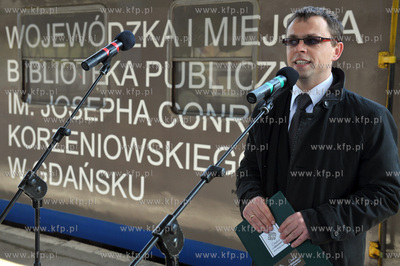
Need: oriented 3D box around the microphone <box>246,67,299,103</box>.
[{"bbox_3d":[0.219,-0.140,1.710,0.070,0.070,0.245,6,25,38],"label":"microphone"}]

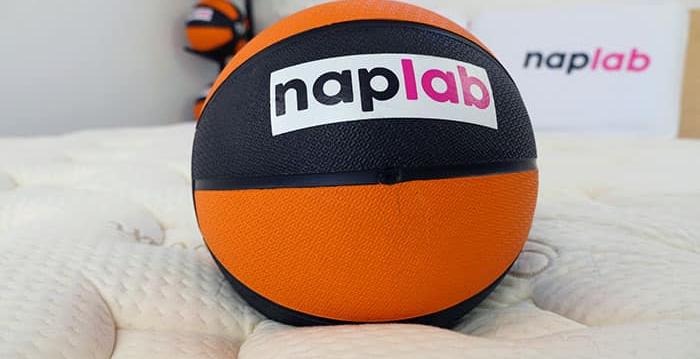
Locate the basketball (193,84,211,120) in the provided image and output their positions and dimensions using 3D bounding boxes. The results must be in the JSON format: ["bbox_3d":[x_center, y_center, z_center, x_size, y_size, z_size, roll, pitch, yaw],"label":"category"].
[{"bbox_3d":[-0.533,-0.306,2.019,0.232,0.232,0.232,2,13,13],"label":"basketball"}]

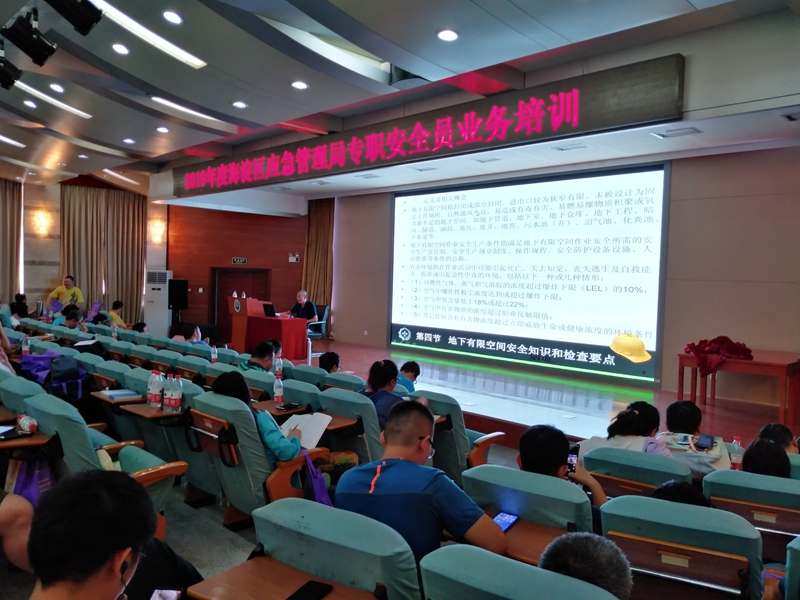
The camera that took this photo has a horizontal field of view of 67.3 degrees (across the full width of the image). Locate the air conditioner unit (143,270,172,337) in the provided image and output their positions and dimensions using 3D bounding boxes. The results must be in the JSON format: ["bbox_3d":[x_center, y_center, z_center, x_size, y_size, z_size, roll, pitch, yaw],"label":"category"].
[{"bbox_3d":[-5.551,0.232,13.760,0.490,1.820,0.320,2,2,-2],"label":"air conditioner unit"}]

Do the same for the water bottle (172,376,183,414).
[{"bbox_3d":[-1.391,0.584,3.756,0.066,0.232,0.066,2,2,0],"label":"water bottle"}]

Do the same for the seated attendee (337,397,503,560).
[{"bbox_3d":[0.074,0.954,2.063,0.560,1.220,0.820,3,3,30],"label":"seated attendee"}]

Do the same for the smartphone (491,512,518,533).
[{"bbox_3d":[0.386,0.833,2.255,0.076,0.009,0.157,3,3,35],"label":"smartphone"}]

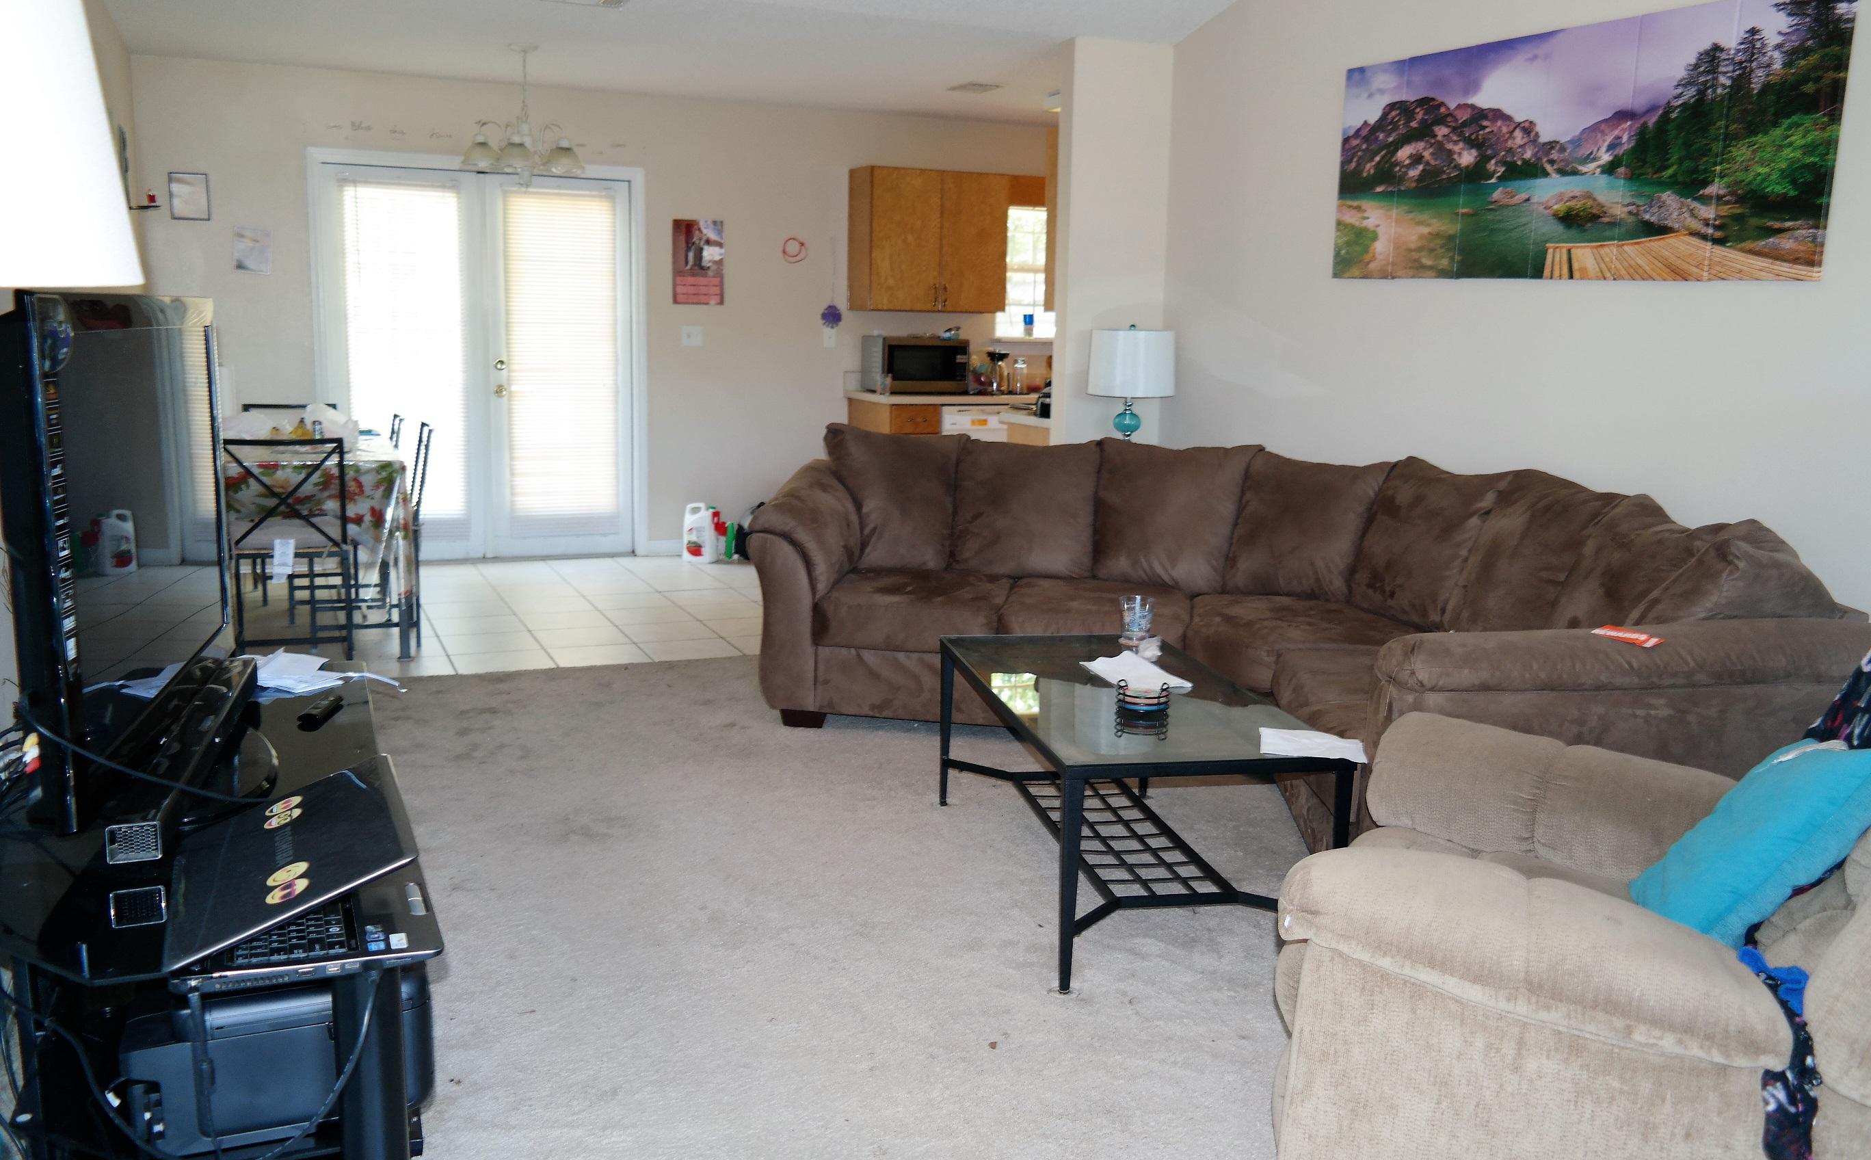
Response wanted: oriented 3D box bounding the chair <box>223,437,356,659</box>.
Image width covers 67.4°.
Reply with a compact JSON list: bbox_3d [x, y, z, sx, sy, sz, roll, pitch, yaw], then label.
[{"bbox_3d":[-2.378,-0.135,5.230,0.410,0.840,0.460,-2,10,-18],"label":"chair"}]

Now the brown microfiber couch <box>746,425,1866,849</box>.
[{"bbox_3d":[0.654,0.086,3.995,2.570,0.920,2.180,3,10,9],"label":"brown microfiber couch"}]

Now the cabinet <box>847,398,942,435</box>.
[{"bbox_3d":[-0.250,-0.584,8.063,0.310,0.870,0.620,-3,10,-24],"label":"cabinet"}]

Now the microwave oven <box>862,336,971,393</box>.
[{"bbox_3d":[-0.116,-1.214,7.995,0.520,0.315,0.380,-3,10,-24],"label":"microwave oven"}]

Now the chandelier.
[{"bbox_3d":[-1.815,-2.046,6.171,0.560,0.590,0.560,-3,10,-24],"label":"chandelier"}]

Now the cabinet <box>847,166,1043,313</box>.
[{"bbox_3d":[0.042,-1.938,8.127,1.040,0.785,0.315,-3,10,-24],"label":"cabinet"}]

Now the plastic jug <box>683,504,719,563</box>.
[{"bbox_3d":[-1.283,-0.261,7.684,0.165,0.320,0.110,5,10,24],"label":"plastic jug"}]

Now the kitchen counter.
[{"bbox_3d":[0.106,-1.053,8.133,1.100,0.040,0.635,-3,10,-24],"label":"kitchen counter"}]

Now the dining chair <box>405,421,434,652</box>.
[{"bbox_3d":[-2.198,-0.185,5.521,0.470,0.850,0.410,-2,10,-17],"label":"dining chair"}]

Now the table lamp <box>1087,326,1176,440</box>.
[{"bbox_3d":[0.786,-0.678,5.640,0.400,0.670,0.400,-3,10,-24],"label":"table lamp"}]

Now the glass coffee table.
[{"bbox_3d":[0.408,0.462,3.175,0.573,0.441,1.105,-1,10,-11],"label":"glass coffee table"}]

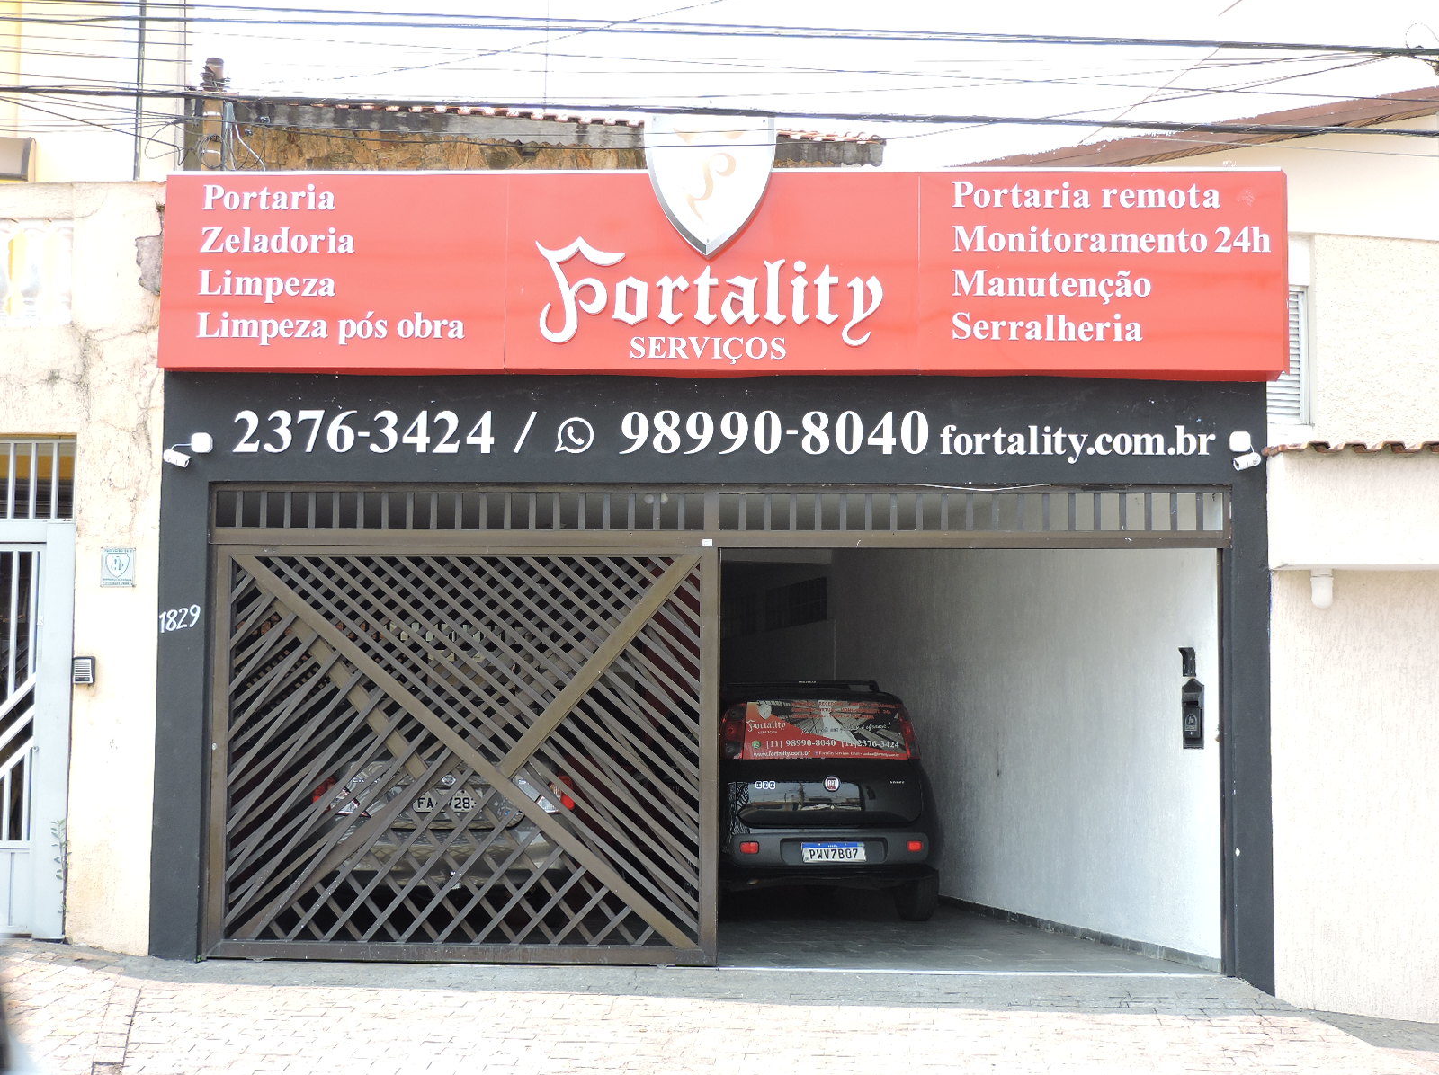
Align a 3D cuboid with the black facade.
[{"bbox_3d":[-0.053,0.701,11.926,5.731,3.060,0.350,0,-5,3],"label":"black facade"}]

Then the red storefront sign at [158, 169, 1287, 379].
[{"bbox_3d":[-0.010,-1.360,11.824,5.734,1.040,0.270,0,-5,3],"label":"red storefront sign"}]

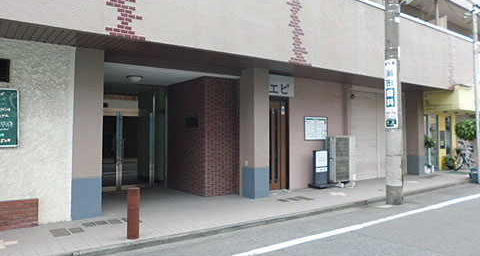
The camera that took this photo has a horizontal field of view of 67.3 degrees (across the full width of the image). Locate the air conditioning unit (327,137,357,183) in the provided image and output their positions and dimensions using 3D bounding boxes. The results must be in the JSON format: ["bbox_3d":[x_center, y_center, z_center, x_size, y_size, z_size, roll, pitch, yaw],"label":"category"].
[{"bbox_3d":[2.908,0.890,10.354,0.910,1.290,0.345,1,-1,-36],"label":"air conditioning unit"}]

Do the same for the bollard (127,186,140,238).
[{"bbox_3d":[-1.475,1.185,5.000,0.170,0.690,0.170,1,-2,-36],"label":"bollard"}]

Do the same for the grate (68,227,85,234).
[{"bbox_3d":[-2.435,1.540,5.380,0.165,0.020,0.290,1,-2,-36],"label":"grate"}]

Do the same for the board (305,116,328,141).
[{"bbox_3d":[2.154,0.032,10.173,0.940,0.640,0.030,1,-1,-36],"label":"board"}]

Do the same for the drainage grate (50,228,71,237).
[{"bbox_3d":[-2.630,1.538,5.270,0.210,0.020,0.450,1,-2,-36],"label":"drainage grate"}]

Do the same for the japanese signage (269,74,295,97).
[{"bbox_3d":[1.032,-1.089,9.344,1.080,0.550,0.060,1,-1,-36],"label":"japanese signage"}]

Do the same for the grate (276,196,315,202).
[{"bbox_3d":[1.267,1.633,8.140,0.760,0.030,0.460,1,-1,-36],"label":"grate"}]

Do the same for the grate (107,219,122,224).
[{"bbox_3d":[-2.050,1.550,5.930,0.170,0.020,0.310,1,-2,-36],"label":"grate"}]

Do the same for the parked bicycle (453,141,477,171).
[{"bbox_3d":[9.050,1.180,14.600,1.700,1.080,0.550,1,-2,-35],"label":"parked bicycle"}]

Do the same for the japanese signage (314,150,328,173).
[{"bbox_3d":[2.330,0.960,10.250,0.530,0.630,0.100,1,-2,-36],"label":"japanese signage"}]

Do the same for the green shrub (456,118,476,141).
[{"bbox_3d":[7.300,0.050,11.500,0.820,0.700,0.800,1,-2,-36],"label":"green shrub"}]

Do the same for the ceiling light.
[{"bbox_3d":[-2.445,-1.123,8.380,0.370,0.170,0.370,1,-1,-36],"label":"ceiling light"}]

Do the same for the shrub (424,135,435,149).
[{"bbox_3d":[7.258,0.517,13.800,0.420,0.530,0.420,1,-1,-36],"label":"shrub"}]

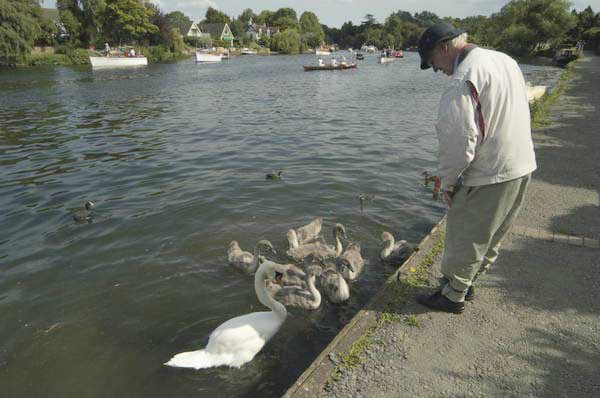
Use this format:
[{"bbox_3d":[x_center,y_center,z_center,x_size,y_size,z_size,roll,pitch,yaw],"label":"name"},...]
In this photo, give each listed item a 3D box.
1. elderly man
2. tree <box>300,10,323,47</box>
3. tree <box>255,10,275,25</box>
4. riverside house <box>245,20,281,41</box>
[{"bbox_3d":[0.950,-0.098,2.275,0.540,1.660,0.510,17,26,37],"label":"elderly man"},{"bbox_3d":[4.000,-52.809,125.413,7.500,11.600,7.500,0,21,0],"label":"tree"},{"bbox_3d":[-11.597,-57.538,136.464,7.731,12.459,7.731,0,21,0],"label":"tree"},{"bbox_3d":[-11.800,-50.478,123.092,6.500,8.500,11.000,17,26,37],"label":"riverside house"}]

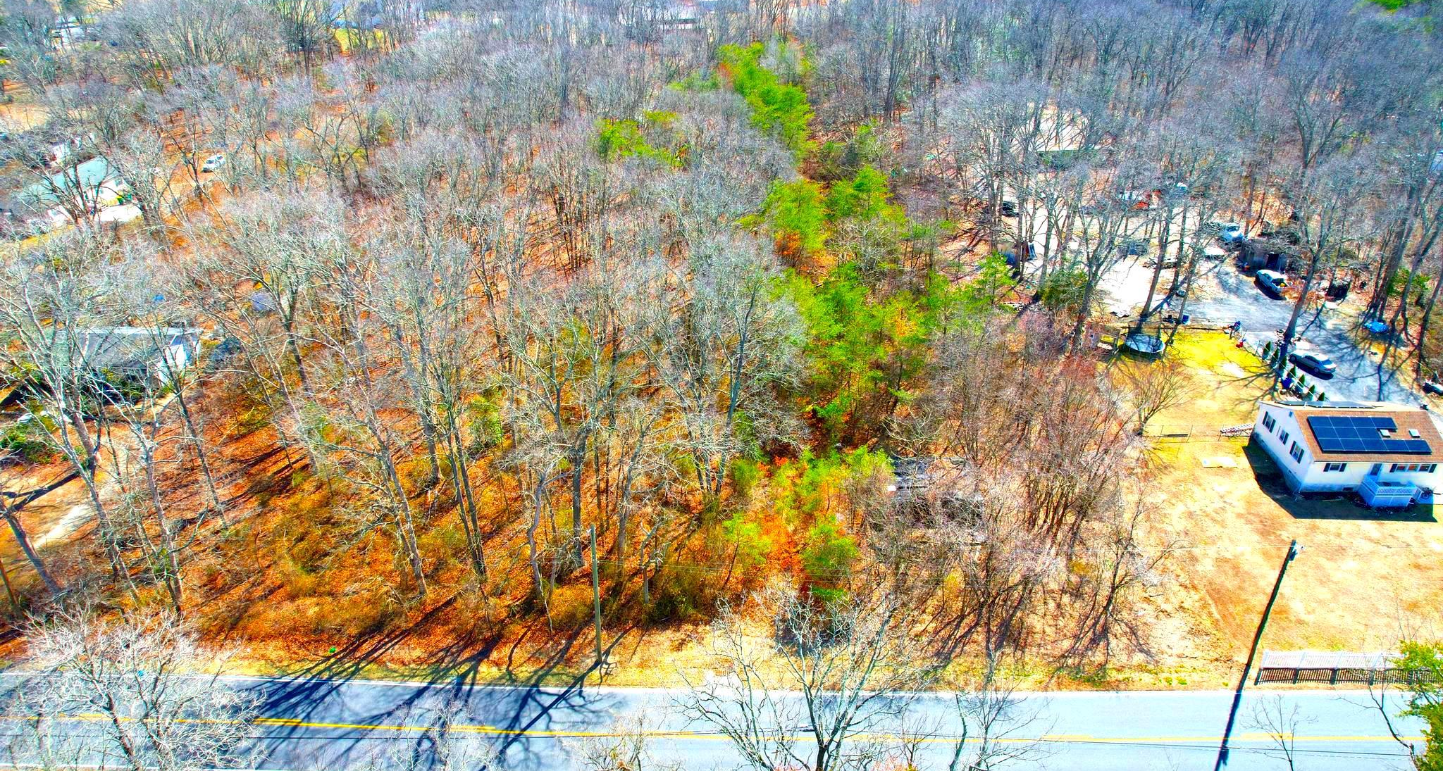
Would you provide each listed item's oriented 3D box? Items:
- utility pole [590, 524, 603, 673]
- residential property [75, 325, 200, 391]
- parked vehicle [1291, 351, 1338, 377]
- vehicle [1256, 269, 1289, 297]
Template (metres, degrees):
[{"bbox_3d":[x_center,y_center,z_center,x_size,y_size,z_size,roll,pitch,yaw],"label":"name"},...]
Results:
[{"bbox_3d":[-7.650,13.002,54.153,0.300,11.060,0.300,0,28,-1],"label":"utility pole"},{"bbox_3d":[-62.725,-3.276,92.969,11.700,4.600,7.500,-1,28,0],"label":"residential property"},{"bbox_3d":[61.350,-2.462,91.427,1.770,1.430,4.600,-9,30,-15],"label":"parked vehicle"},{"bbox_3d":[68.992,-12.880,110.123,1.880,1.700,5.100,0,28,3],"label":"vehicle"}]

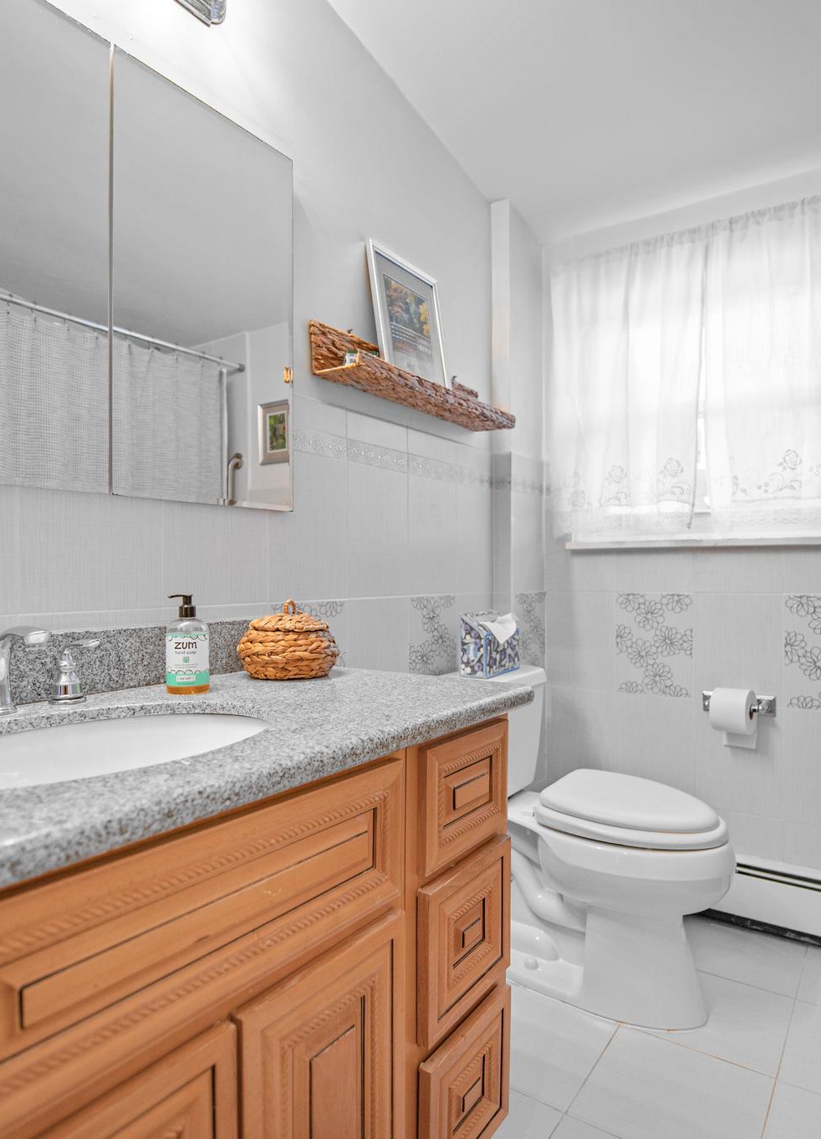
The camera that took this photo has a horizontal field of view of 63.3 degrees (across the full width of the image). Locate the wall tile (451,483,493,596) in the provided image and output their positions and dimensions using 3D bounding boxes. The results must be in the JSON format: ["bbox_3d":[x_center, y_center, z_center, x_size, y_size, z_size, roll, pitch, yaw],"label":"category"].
[{"bbox_3d":[0.201,-0.087,2.068,0.010,0.330,0.210,-1,-1,35],"label":"wall tile"}]

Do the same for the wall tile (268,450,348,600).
[{"bbox_3d":[-0.233,-0.095,1.546,0.010,0.346,0.250,-1,-1,36],"label":"wall tile"}]

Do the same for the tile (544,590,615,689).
[{"bbox_3d":[0.594,0.246,2.321,0.247,0.332,0.010,-1,-1,34],"label":"tile"}]

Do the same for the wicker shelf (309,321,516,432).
[{"bbox_3d":[0.046,-0.514,1.810,0.138,0.125,0.735,-1,-1,36],"label":"wicker shelf"}]

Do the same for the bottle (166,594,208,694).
[{"bbox_3d":[-0.384,0.126,1.145,0.076,0.164,0.076,0,-1,-38],"label":"bottle"}]

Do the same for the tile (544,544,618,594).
[{"bbox_3d":[0.594,0.006,2.346,0.265,0.149,0.010,-1,-1,35],"label":"tile"}]

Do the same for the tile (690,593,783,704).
[{"bbox_3d":[1.007,0.243,2.051,0.248,0.338,0.010,-1,-1,35],"label":"tile"}]

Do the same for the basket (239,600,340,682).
[{"bbox_3d":[-0.226,0.124,1.215,0.182,0.136,0.182,0,-1,0],"label":"basket"}]

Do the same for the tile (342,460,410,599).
[{"bbox_3d":[-0.079,-0.090,1.667,0.010,0.330,0.250,-1,-1,34],"label":"tile"}]

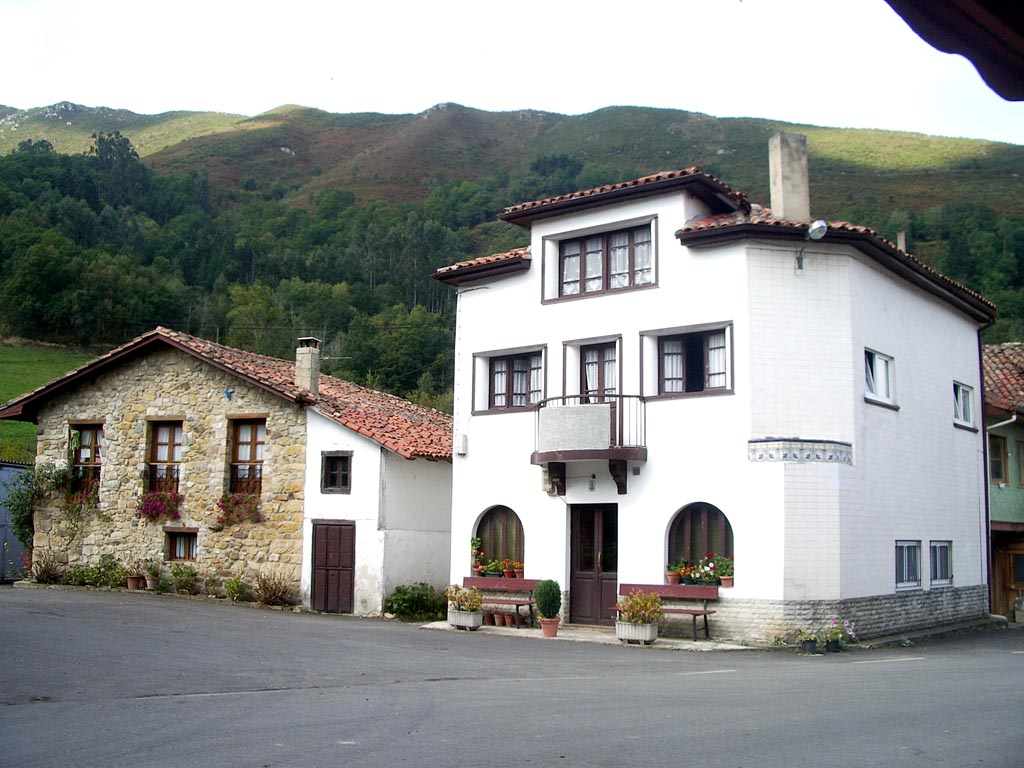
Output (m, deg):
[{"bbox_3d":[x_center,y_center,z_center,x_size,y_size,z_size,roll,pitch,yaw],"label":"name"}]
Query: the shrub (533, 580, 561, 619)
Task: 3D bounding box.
[{"bbox_3d":[0.592,3.532,17.029,0.425,0.628,0.425,1,-8,0],"label":"shrub"}]

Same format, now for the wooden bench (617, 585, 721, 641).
[{"bbox_3d":[2.450,3.708,17.016,1.887,0.799,0.544,-5,-10,39],"label":"wooden bench"}]

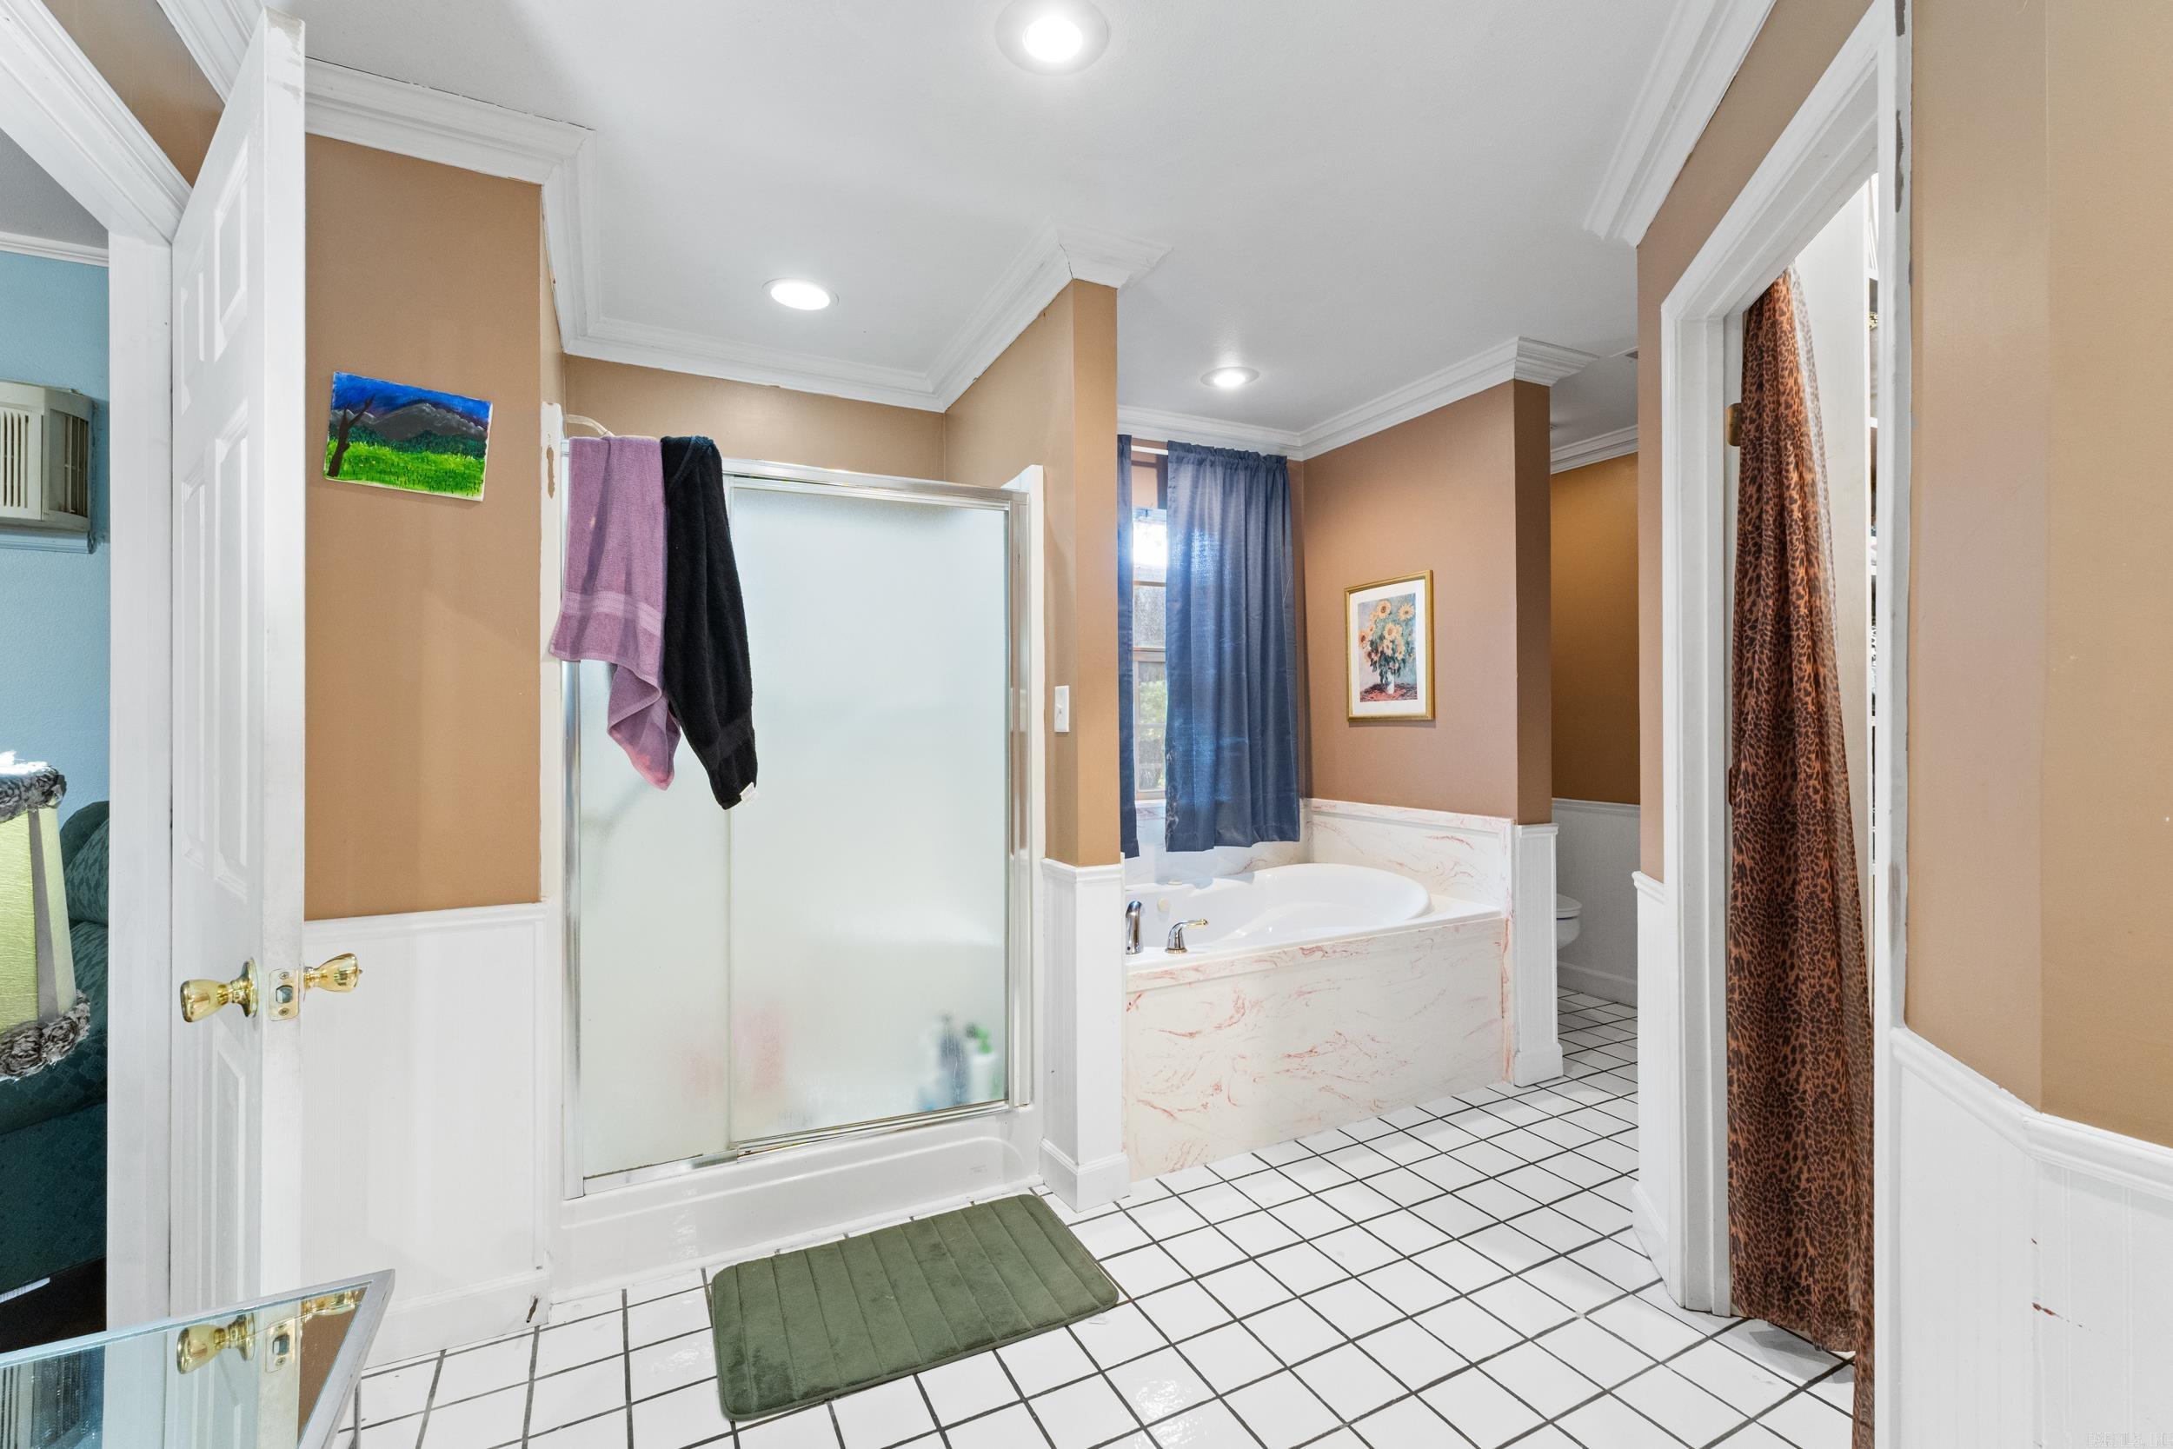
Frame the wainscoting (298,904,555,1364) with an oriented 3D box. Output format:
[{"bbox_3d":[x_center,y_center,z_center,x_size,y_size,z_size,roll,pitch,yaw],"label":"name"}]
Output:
[{"bbox_3d":[-1.329,0.793,1.786,0.473,0.868,0.045,0,0,-27],"label":"wainscoting"}]

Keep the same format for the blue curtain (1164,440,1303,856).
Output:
[{"bbox_3d":[0.601,-0.307,3.674,0.633,1.611,0.100,0,0,-27],"label":"blue curtain"}]

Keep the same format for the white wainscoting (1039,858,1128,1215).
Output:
[{"bbox_3d":[-0.006,0.785,2.400,0.150,0.874,0.205,0,0,-27],"label":"white wainscoting"}]

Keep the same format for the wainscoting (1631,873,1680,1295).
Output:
[{"bbox_3d":[1.309,0.794,2.072,0.050,0.868,0.245,0,0,16],"label":"wainscoting"}]

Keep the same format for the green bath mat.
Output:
[{"bbox_3d":[-0.378,1.212,1.959,0.799,0.024,0.507,0,0,-25],"label":"green bath mat"}]

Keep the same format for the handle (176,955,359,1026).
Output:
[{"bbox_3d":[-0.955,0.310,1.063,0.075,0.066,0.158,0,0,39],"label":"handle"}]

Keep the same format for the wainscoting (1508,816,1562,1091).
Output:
[{"bbox_3d":[1.531,0.779,3.116,0.230,0.875,0.080,0,0,-27],"label":"wainscoting"}]

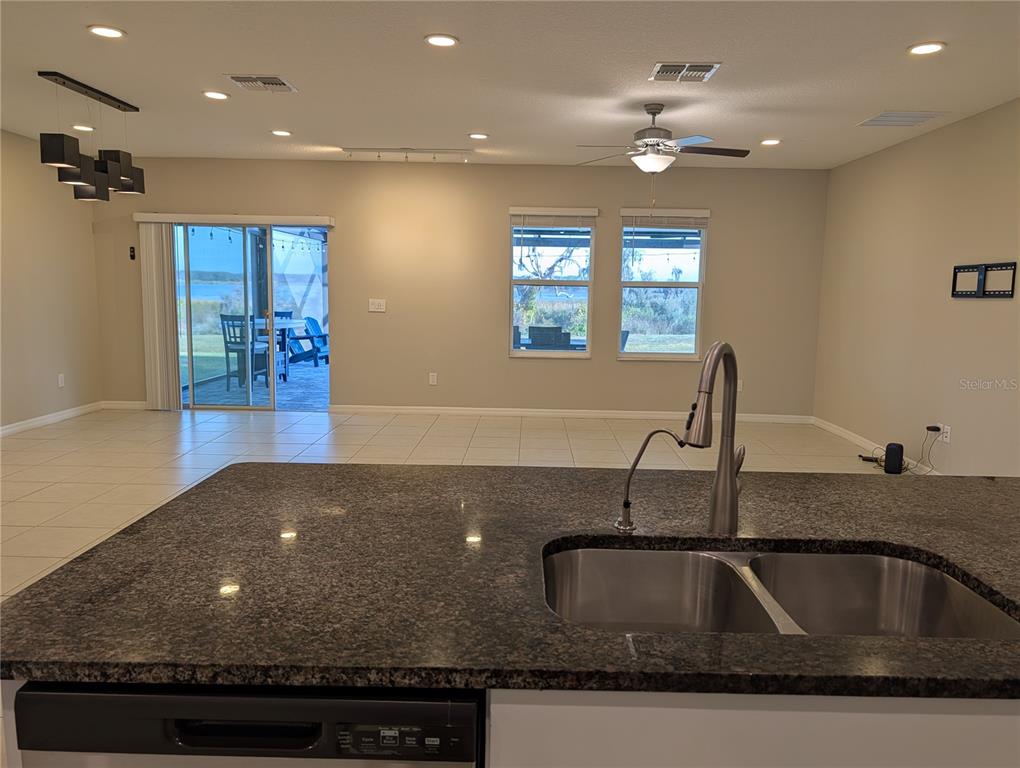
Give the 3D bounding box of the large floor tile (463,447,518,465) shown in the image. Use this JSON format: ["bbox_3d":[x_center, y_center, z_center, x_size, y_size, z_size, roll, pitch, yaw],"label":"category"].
[{"bbox_3d":[-0.146,0.607,6.017,0.455,0.012,0.455,1,7,1],"label":"large floor tile"}]

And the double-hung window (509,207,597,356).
[{"bbox_3d":[0.445,-1.074,7.602,0.930,1.575,0.110,1,7,1],"label":"double-hung window"}]

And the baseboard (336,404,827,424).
[{"bbox_3d":[0.668,0.340,7.788,5.321,0.090,0.016,1,8,1],"label":"baseboard"}]

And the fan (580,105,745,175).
[{"bbox_3d":[1.038,-1.726,4.994,1.280,0.469,1.280,1,8,1],"label":"fan"}]

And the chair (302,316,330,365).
[{"bbox_3d":[-3.684,-0.866,13.834,0.870,0.900,0.730,6,9,34],"label":"chair"}]

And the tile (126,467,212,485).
[{"bbox_3d":[-2.449,0.675,5.152,0.455,0.012,0.455,1,7,1],"label":"tile"}]

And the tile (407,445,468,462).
[{"bbox_3d":[-0.607,0.600,6.053,0.457,0.010,0.457,1,8,1],"label":"tile"}]

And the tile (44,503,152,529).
[{"bbox_3d":[-2.492,0.802,4.292,0.457,0.010,0.457,1,8,1],"label":"tile"}]

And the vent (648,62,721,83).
[{"bbox_3d":[1.027,-1.849,4.228,0.360,0.020,0.360,1,8,1],"label":"vent"}]

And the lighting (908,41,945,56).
[{"bbox_3d":[2.220,-1.781,3.766,0.195,0.030,0.195,1,7,1],"label":"lighting"}]

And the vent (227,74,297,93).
[{"bbox_3d":[-1.632,-1.974,4.657,0.370,0.025,0.365,1,7,1],"label":"vent"}]

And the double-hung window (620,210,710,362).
[{"bbox_3d":[1.631,-1.067,7.603,0.900,1.556,0.100,1,8,1],"label":"double-hung window"}]

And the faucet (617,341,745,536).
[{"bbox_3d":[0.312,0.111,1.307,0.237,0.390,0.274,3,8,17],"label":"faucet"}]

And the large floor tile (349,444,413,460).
[{"bbox_3d":[-1.067,0.590,6.064,0.457,0.010,0.457,1,8,1],"label":"large floor tile"}]

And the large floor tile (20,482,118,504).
[{"bbox_3d":[-2.915,0.725,4.707,0.455,0.012,0.455,1,7,1],"label":"large floor tile"}]

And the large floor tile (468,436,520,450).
[{"bbox_3d":[-0.136,0.550,6.494,0.457,0.010,0.457,1,8,1],"label":"large floor tile"}]

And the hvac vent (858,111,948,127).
[{"bbox_3d":[2.898,-1.951,5.250,0.455,0.020,0.450,1,8,1],"label":"hvac vent"}]

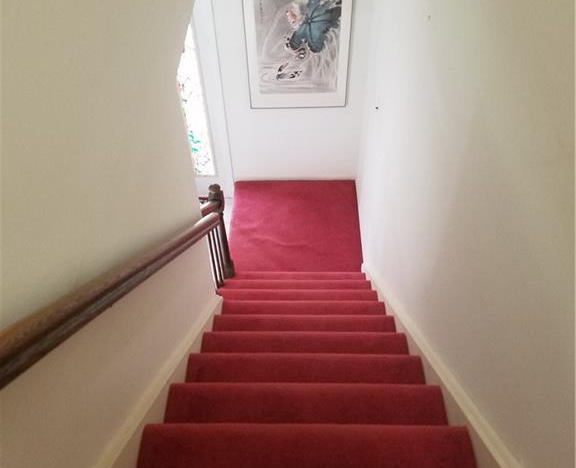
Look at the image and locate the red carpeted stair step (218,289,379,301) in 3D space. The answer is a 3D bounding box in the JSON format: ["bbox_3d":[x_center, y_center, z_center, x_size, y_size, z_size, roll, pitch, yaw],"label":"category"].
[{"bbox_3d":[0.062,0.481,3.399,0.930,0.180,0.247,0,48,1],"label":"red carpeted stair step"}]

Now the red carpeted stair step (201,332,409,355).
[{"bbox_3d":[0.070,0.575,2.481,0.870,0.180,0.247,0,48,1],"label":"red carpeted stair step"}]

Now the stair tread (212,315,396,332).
[{"bbox_3d":[0.078,0.502,2.765,0.880,0.050,0.255,0,47,1],"label":"stair tread"}]

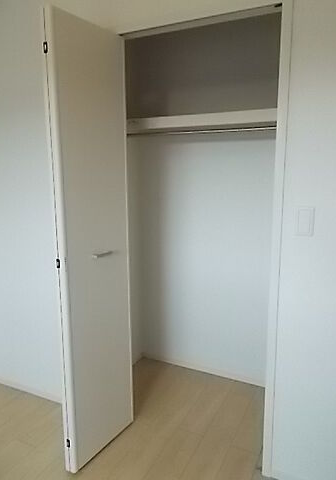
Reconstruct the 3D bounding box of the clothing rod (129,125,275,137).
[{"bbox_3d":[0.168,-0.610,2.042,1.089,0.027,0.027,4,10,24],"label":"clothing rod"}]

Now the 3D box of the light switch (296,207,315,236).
[{"bbox_3d":[0.552,-0.072,1.457,0.073,0.120,0.011,4,10,24],"label":"light switch"}]

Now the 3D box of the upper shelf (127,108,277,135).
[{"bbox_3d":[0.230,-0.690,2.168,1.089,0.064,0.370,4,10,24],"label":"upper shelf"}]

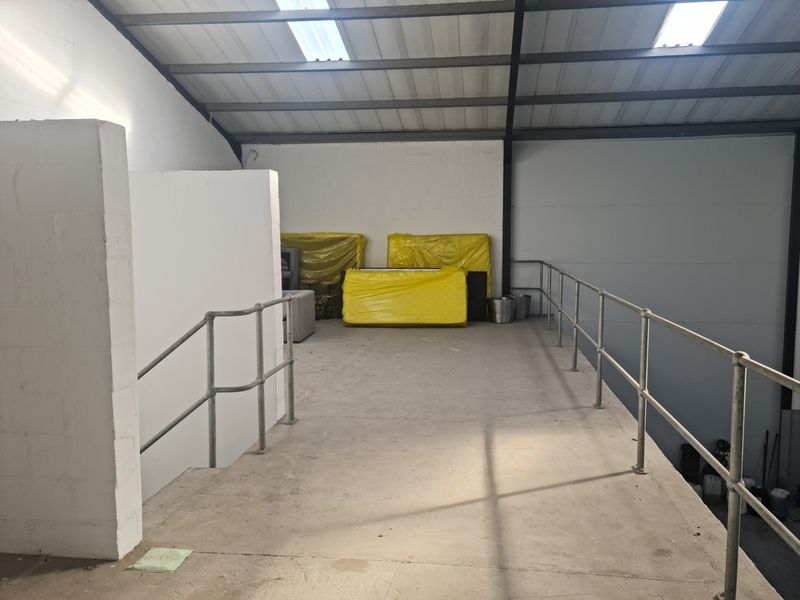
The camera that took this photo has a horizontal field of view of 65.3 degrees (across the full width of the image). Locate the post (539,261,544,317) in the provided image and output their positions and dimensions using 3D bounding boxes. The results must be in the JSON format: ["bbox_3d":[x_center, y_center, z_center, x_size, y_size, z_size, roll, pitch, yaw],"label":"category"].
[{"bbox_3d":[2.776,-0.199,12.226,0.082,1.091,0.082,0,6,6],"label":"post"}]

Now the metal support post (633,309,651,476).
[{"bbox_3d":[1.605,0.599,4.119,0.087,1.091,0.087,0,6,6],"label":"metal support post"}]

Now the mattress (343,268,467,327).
[{"bbox_3d":[0.086,-0.048,11.103,2.198,1.020,0.272,0,6,6],"label":"mattress"}]

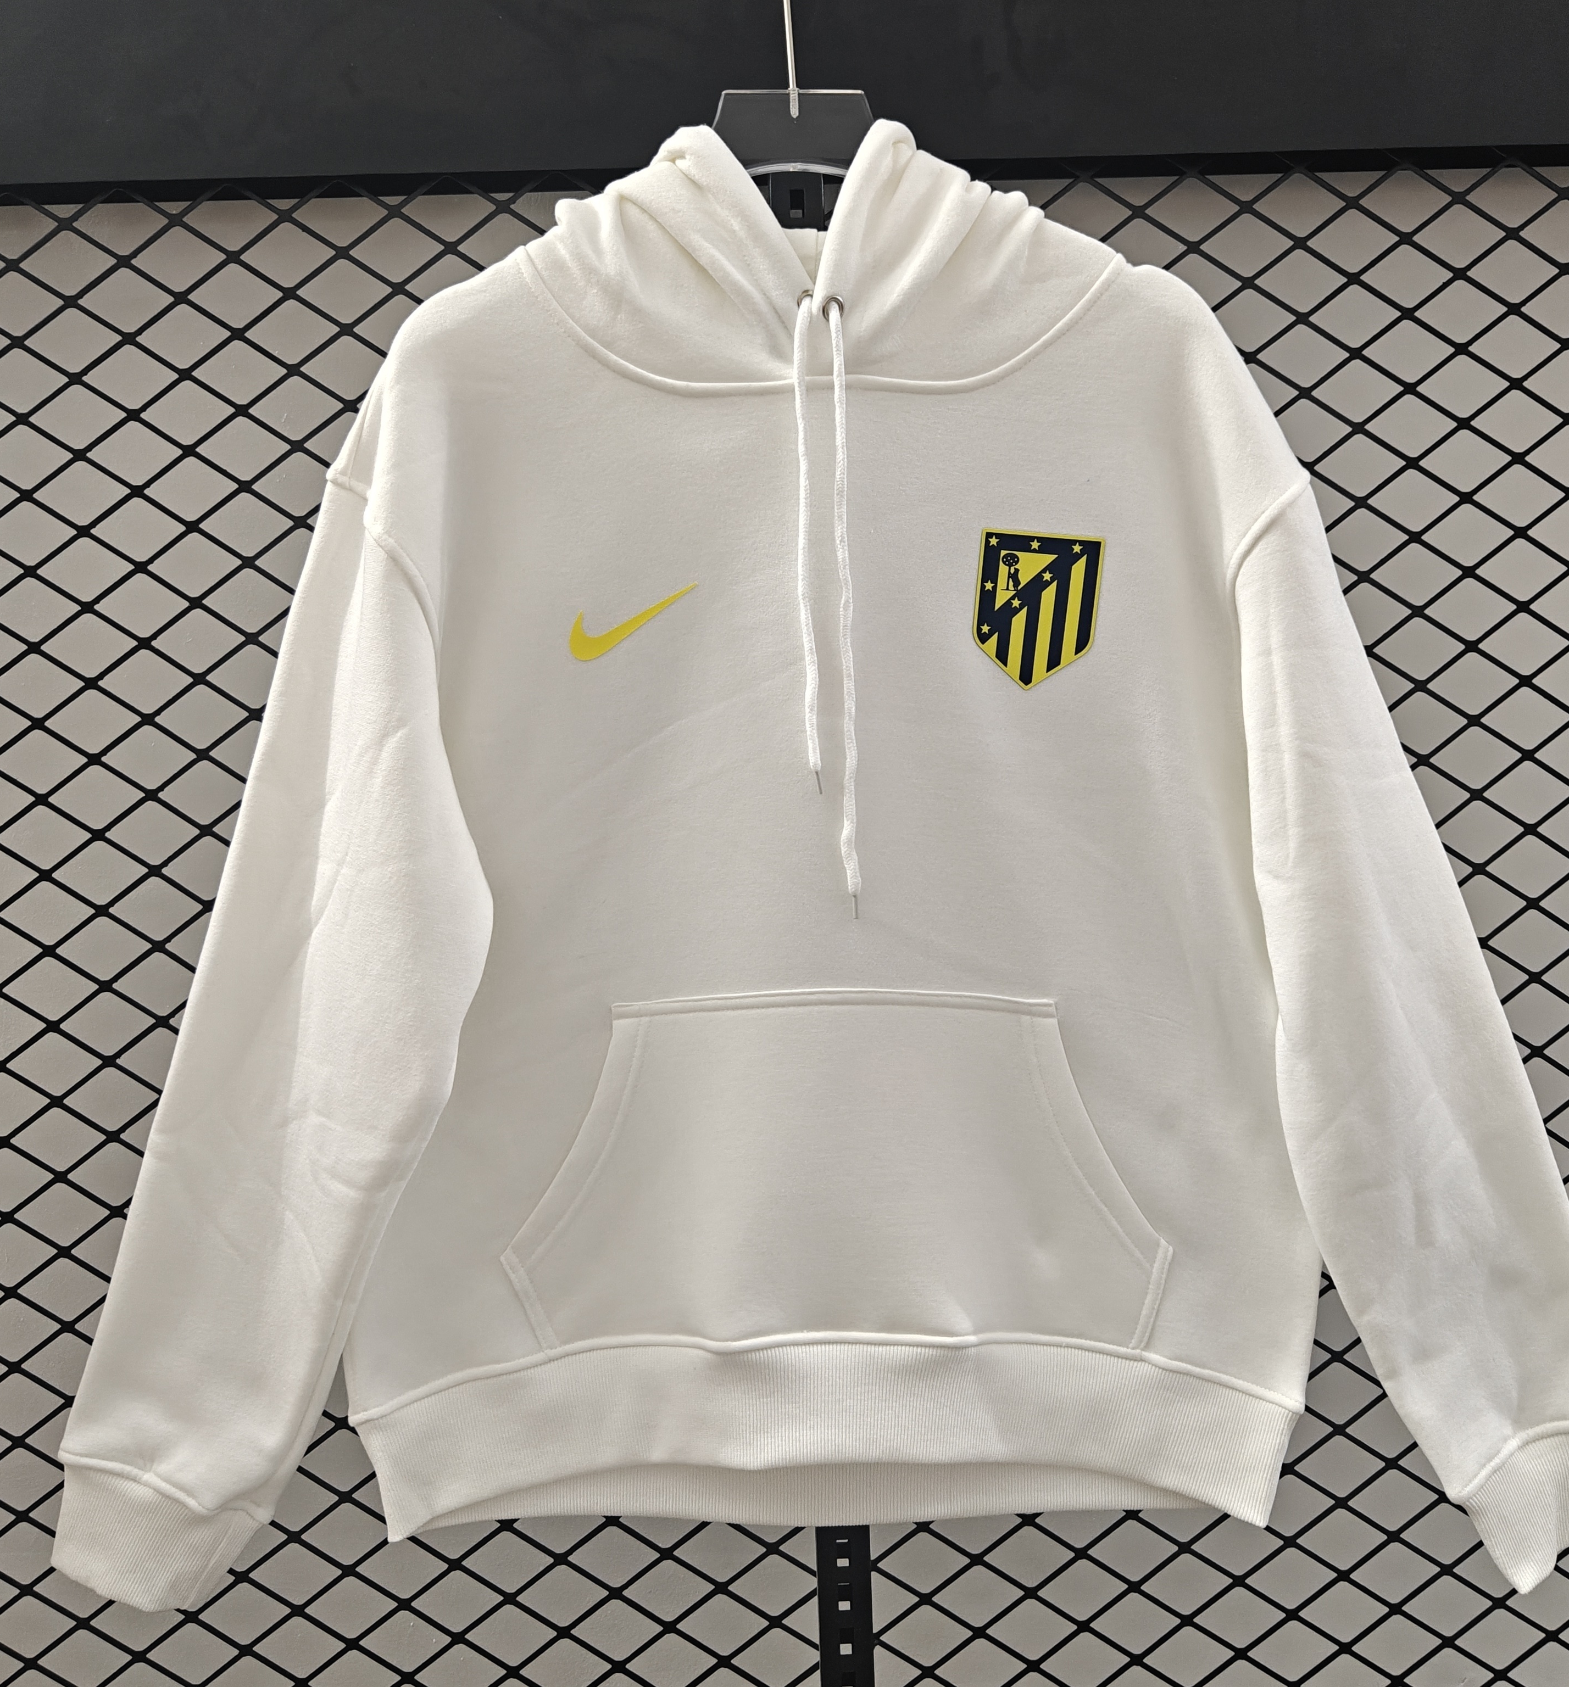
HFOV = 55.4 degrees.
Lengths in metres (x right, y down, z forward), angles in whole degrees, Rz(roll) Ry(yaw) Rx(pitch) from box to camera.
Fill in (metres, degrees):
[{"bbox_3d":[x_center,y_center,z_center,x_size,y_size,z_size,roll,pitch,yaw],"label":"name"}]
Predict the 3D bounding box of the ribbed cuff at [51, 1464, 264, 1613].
[{"bbox_3d":[-0.336,0.371,0.795,0.115,0.072,0.055,16,1,-2],"label":"ribbed cuff"}]

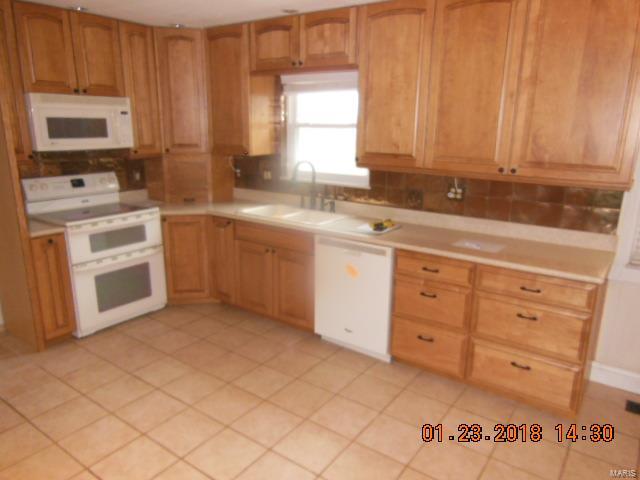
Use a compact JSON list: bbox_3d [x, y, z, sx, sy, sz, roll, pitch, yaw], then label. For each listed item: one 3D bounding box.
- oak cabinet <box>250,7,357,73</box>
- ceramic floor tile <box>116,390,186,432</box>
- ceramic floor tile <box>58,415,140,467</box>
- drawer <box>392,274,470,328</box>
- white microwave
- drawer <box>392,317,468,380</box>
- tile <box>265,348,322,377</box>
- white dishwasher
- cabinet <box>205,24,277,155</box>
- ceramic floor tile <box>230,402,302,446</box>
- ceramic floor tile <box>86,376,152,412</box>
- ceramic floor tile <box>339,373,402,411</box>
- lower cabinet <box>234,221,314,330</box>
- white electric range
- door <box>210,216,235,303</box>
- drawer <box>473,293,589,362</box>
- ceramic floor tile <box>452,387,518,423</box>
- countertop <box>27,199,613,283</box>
[{"bbox_3d":[-0.054,-1.499,3.580,1.025,0.378,0.343,10,17,33],"label":"oak cabinet"},{"bbox_3d":[-0.969,0.987,2.666,0.302,0.012,0.302,11,17,34],"label":"ceramic floor tile"},{"bbox_3d":[-1.148,1.045,2.423,0.302,0.012,0.302,11,17,34],"label":"ceramic floor tile"},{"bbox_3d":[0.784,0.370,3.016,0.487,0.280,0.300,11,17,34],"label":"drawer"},{"bbox_3d":[-1.898,-0.898,3.542,0.400,0.387,0.757,10,17,32],"label":"white microwave"},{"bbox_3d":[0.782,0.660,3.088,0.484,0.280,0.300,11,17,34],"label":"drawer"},{"bbox_3d":[-0.185,0.864,3.261,0.307,0.010,0.307,11,17,34],"label":"tile"},{"bbox_3d":[0.387,0.357,3.551,0.619,0.843,0.603,10,17,33],"label":"white dishwasher"},{"bbox_3d":[-0.689,-1.297,4.095,0.508,1.053,0.323,11,17,34],"label":"cabinet"},{"bbox_3d":[-0.288,1.022,2.564,0.302,0.012,0.302,11,17,34],"label":"ceramic floor tile"},{"bbox_3d":[-1.234,0.950,2.875,0.307,0.010,0.307,11,17,34],"label":"ceramic floor tile"},{"bbox_3d":[0.320,0.952,2.879,0.302,0.012,0.302,11,17,34],"label":"ceramic floor tile"},{"bbox_3d":[-0.199,0.239,3.906,0.870,0.835,0.620,11,17,34],"label":"lower cabinet"},{"bbox_3d":[-1.804,0.088,3.757,0.680,1.165,0.759,11,17,34],"label":"white electric range"},{"bbox_3d":[-0.841,0.172,3.961,0.270,0.720,0.020,11,17,34],"label":"door"},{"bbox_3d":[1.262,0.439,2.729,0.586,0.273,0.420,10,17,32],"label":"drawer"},{"bbox_3d":[0.997,0.982,2.771,0.303,0.010,0.303,11,17,34],"label":"ceramic floor tile"},{"bbox_3d":[-0.329,-0.012,3.111,3.811,0.043,1.930,11,17,34],"label":"countertop"}]

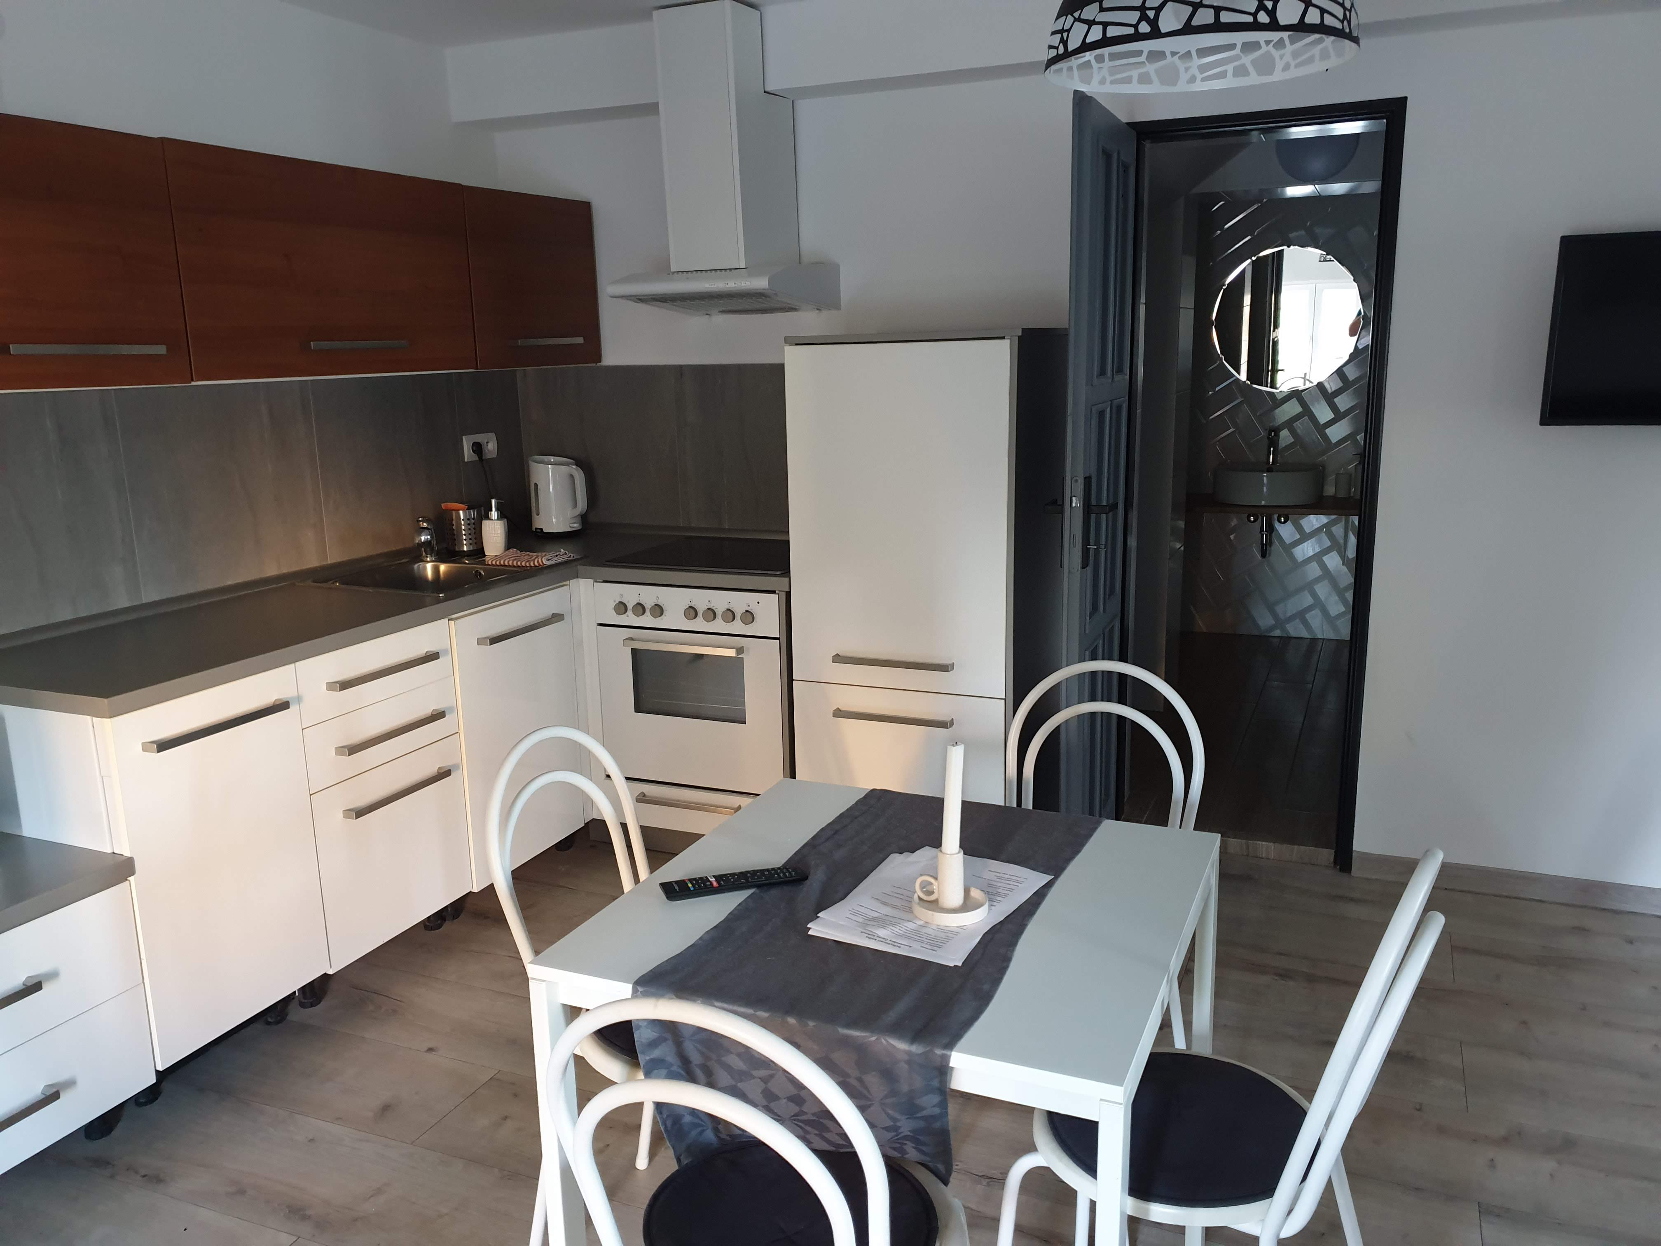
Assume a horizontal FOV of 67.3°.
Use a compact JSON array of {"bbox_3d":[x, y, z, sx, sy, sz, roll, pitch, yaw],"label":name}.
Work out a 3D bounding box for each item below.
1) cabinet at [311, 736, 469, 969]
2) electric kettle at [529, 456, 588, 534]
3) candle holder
[{"bbox_3d":[-1.278,0.535,3.171,0.540,0.436,0.490,4,14,25],"label":"cabinet"},{"bbox_3d":[-0.924,-0.425,4.223,0.215,0.262,0.160,5,14,27],"label":"electric kettle"},{"bbox_3d":[0.162,0.276,1.692,0.108,0.233,0.108,-1,12,0],"label":"candle holder"}]

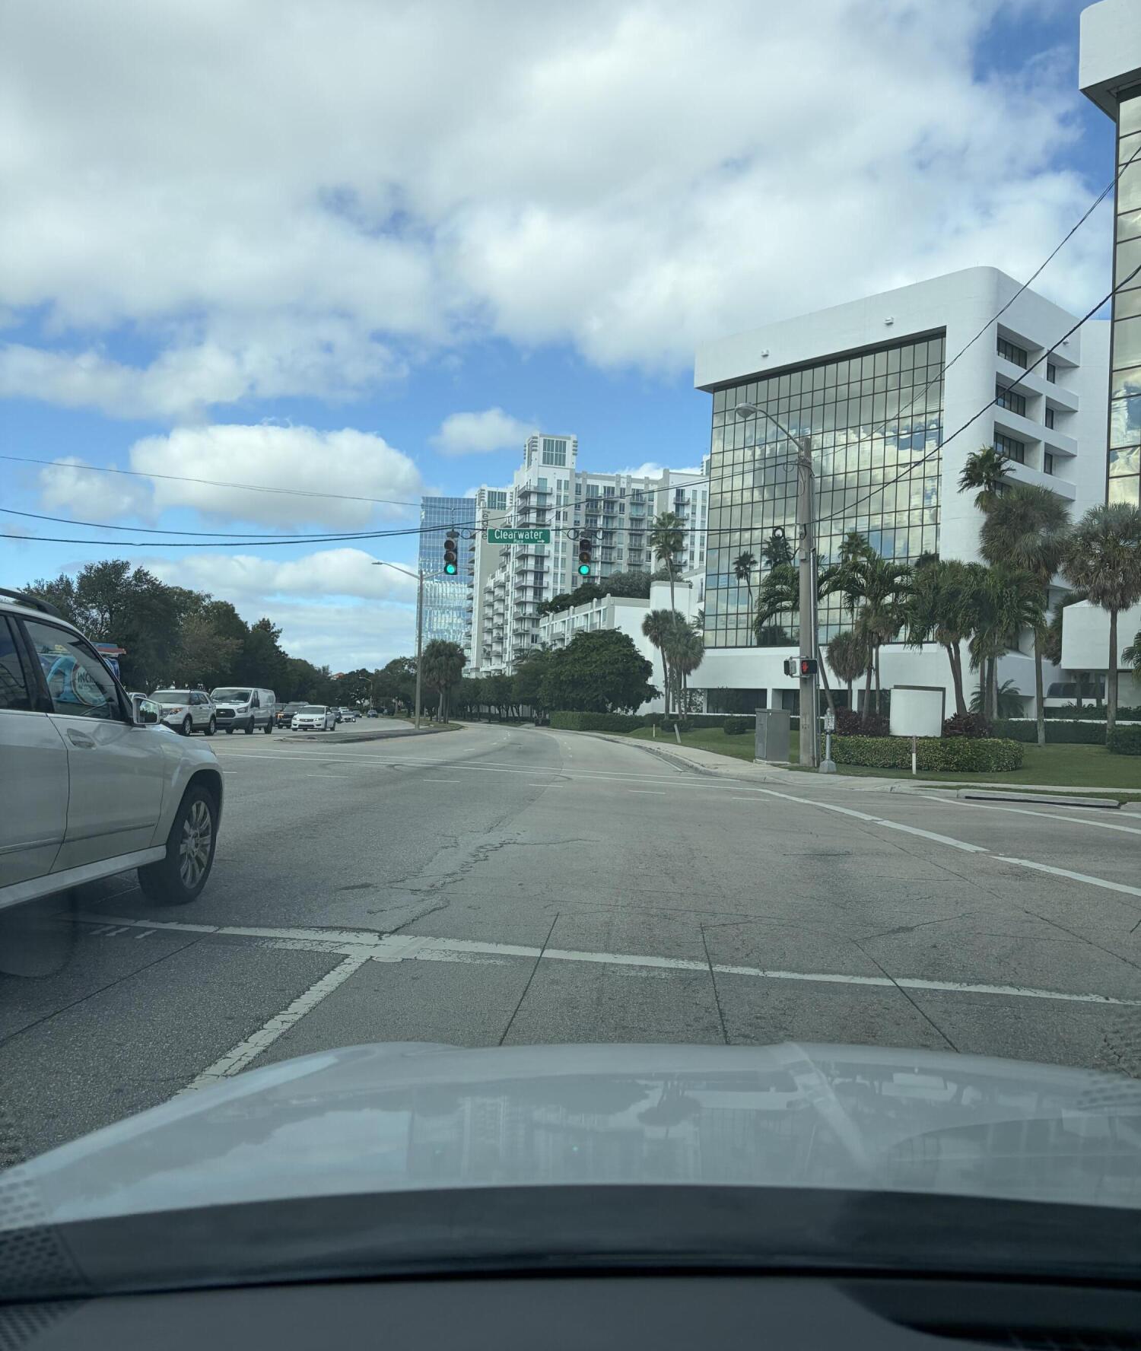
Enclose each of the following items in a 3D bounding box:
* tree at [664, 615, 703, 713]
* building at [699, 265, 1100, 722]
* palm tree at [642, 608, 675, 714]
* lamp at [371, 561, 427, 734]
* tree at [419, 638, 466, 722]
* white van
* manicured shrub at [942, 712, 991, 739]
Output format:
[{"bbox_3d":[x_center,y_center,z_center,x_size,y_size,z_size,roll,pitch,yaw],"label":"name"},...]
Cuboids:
[{"bbox_3d":[8.650,-0.412,88.000,3.000,8.400,3.000,3,-2,0],"label":"tree"},{"bbox_3d":[29.497,-13.059,104.448,22.000,35.390,30.190,5,-3,-42],"label":"building"},{"bbox_3d":[6.911,-0.641,88.000,2.900,8.800,2.900,3,-2,0],"label":"palm tree"},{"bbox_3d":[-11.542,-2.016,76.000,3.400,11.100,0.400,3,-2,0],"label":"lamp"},{"bbox_3d":[-12.694,0.588,113.000,4.600,8.300,4.600,3,-2,0],"label":"tree"},{"bbox_3d":[-15.150,1.590,52.400,2.070,2.100,5.650,3,-2,-2],"label":"white van"},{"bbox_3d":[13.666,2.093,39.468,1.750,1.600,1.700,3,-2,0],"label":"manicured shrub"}]

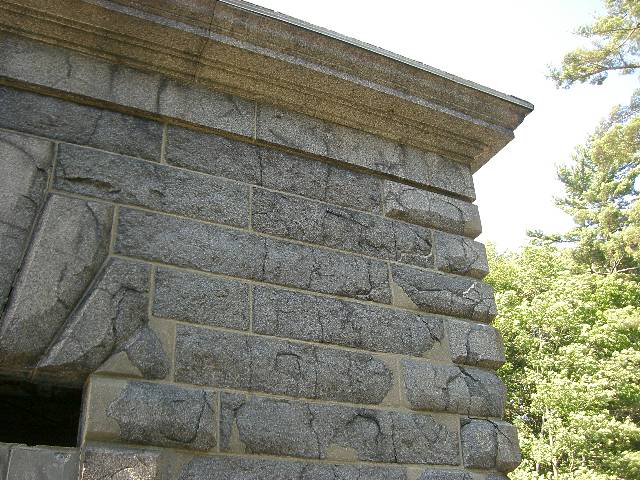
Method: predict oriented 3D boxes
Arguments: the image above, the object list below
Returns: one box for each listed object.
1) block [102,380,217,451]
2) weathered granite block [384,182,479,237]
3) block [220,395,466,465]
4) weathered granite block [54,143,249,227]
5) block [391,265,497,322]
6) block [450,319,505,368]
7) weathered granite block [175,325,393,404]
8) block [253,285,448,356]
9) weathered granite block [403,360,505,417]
[{"bbox_3d":[-1.003,1.083,4.228,0.668,0.348,0.380,12,-27,-24],"label":"block"},{"bbox_3d":[0.834,-0.169,5.823,0.897,0.324,0.420,12,-27,-24],"label":"weathered granite block"},{"bbox_3d":[0.117,1.317,4.718,1.772,0.348,0.360,12,-27,-24],"label":"block"},{"bbox_3d":[-1.141,-0.281,4.763,1.278,0.331,0.360,12,-27,-24],"label":"weathered granite block"},{"bbox_3d":[0.863,0.483,5.541,0.963,0.334,0.420,12,-27,-24],"label":"block"},{"bbox_3d":[1.067,0.889,5.565,0.505,0.333,0.580,12,-27,-24],"label":"block"},{"bbox_3d":[-0.248,0.895,4.712,1.554,0.357,0.360,12,-27,-24],"label":"weathered granite block"},{"bbox_3d":[0.170,0.647,5.052,1.525,0.333,0.360,12,-27,-24],"label":"block"},{"bbox_3d":[0.912,1.156,5.261,0.926,0.357,0.420,12,-27,-24],"label":"weathered granite block"}]

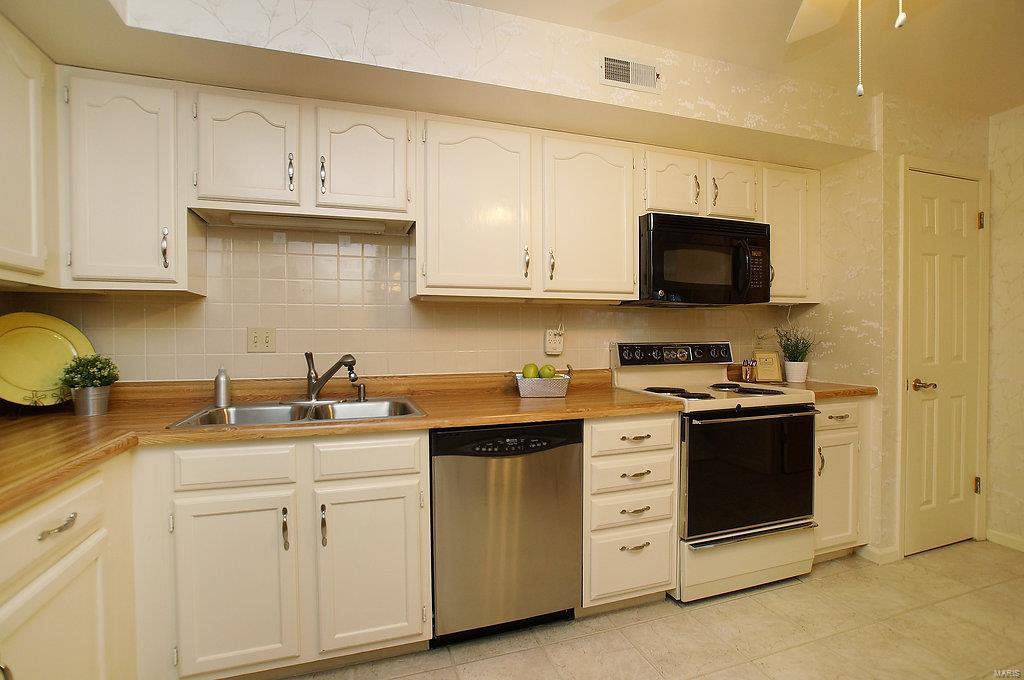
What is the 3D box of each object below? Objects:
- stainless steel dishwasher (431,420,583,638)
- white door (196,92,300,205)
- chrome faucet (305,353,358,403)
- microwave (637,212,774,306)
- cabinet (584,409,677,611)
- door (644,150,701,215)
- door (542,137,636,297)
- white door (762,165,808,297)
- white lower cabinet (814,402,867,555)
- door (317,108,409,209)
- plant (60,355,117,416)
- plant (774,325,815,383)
[{"bbox_3d":[-0.088,0.708,2.010,0.607,0.782,0.615,-1,1,-18],"label":"stainless steel dishwasher"},{"bbox_3d":[-0.998,-0.721,1.742,0.343,0.389,0.025,-1,1,-18],"label":"white door"},{"bbox_3d":[-0.766,0.163,1.921,0.270,0.215,0.065,0,1,29],"label":"chrome faucet"},{"bbox_3d":[0.952,-0.401,2.448,0.755,0.420,0.400,-1,1,-18],"label":"microwave"},{"bbox_3d":[0.417,0.700,2.176,0.454,0.777,0.615,-1,1,-18],"label":"cabinet"},{"bbox_3d":[0.816,-0.791,2.316,0.316,0.288,0.025,-1,1,-18],"label":"door"},{"bbox_3d":[0.371,-0.580,2.180,0.475,0.706,0.025,-1,1,-18],"label":"door"},{"bbox_3d":[1.504,-0.579,2.512,0.314,0.685,0.022,-1,1,-18],"label":"white door"},{"bbox_3d":[1.554,0.680,2.553,0.415,0.765,0.615,-1,1,-18],"label":"white lower cabinet"},{"bbox_3d":[-0.610,-0.728,1.865,0.350,0.387,0.025,-1,1,-18],"label":"door"},{"bbox_3d":[-1.593,0.168,1.716,0.180,0.225,0.180,-1,1,-18],"label":"plant"},{"bbox_3d":[1.641,0.086,2.632,0.180,0.310,0.180,-1,1,-18],"label":"plant"}]

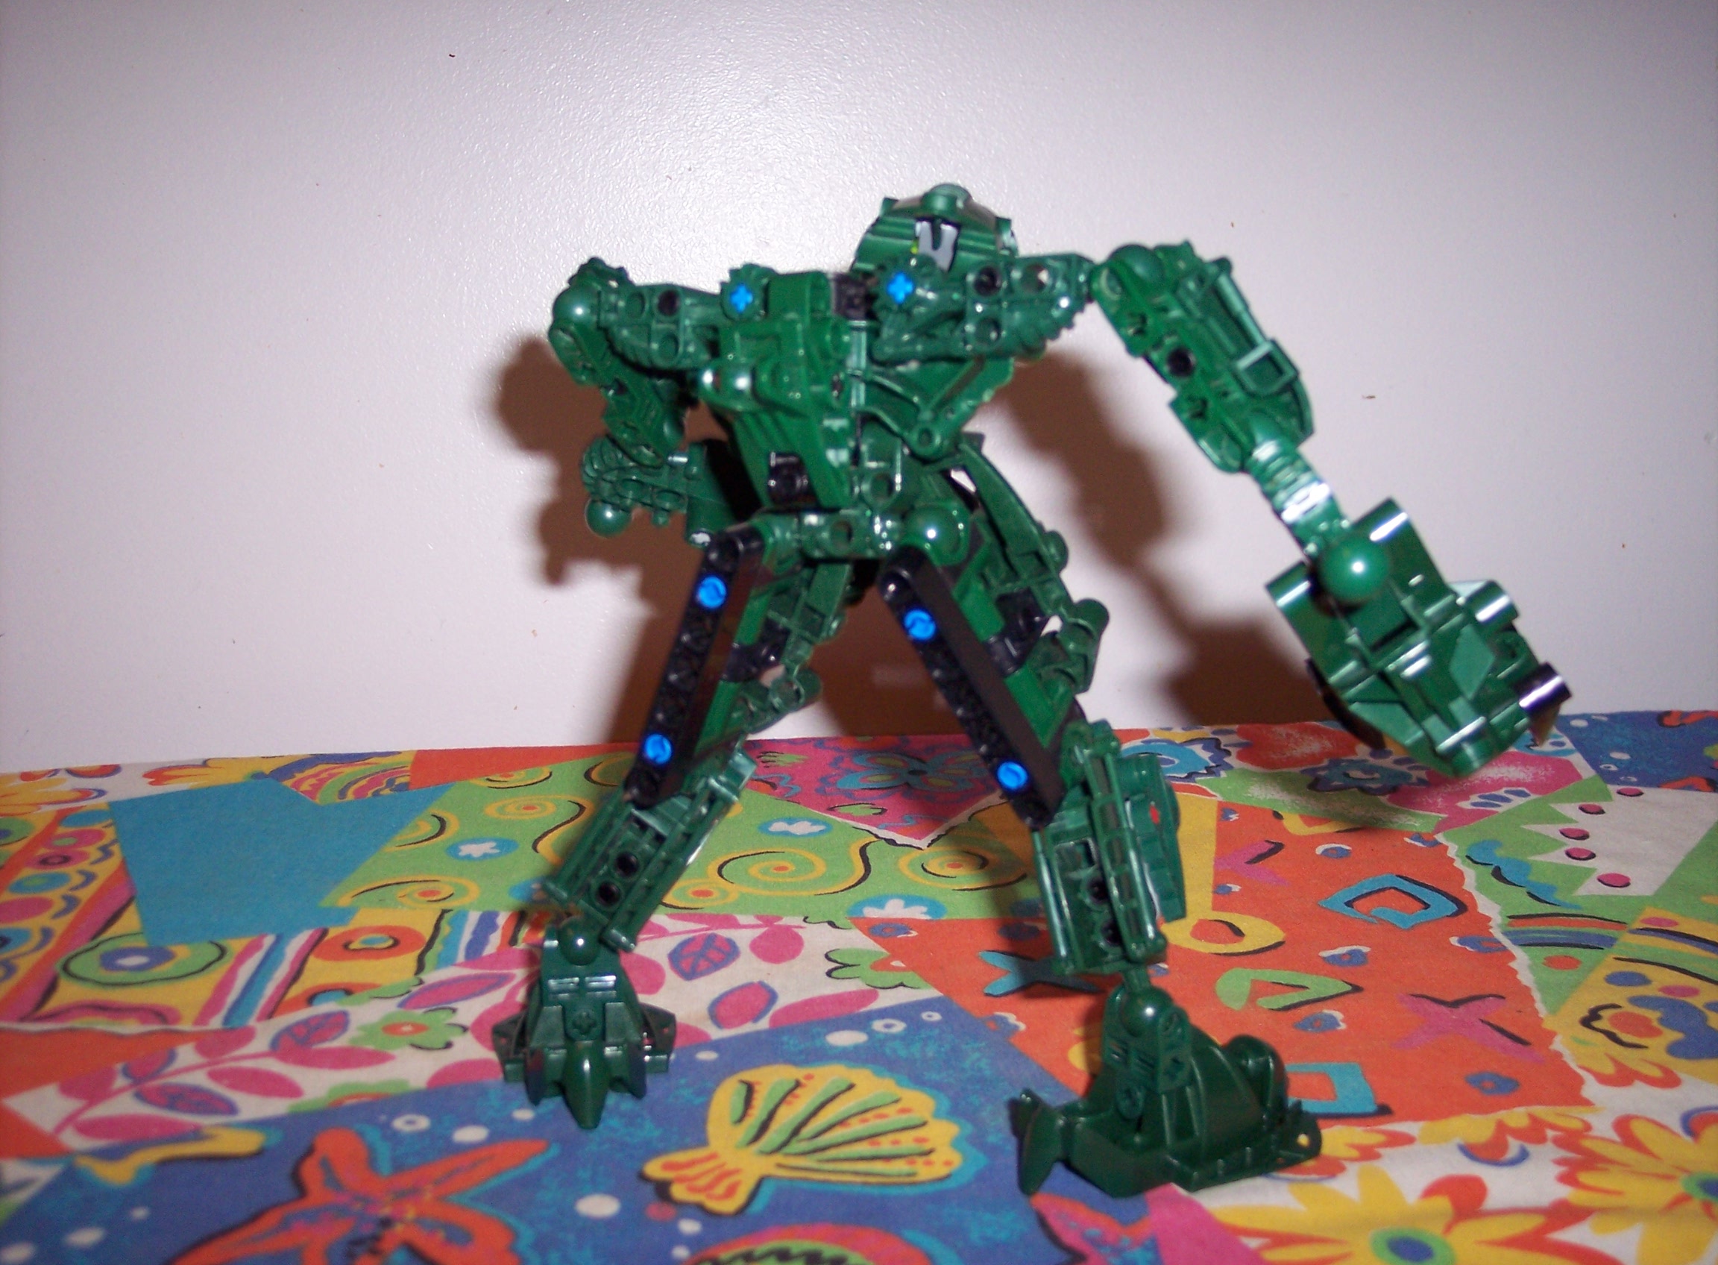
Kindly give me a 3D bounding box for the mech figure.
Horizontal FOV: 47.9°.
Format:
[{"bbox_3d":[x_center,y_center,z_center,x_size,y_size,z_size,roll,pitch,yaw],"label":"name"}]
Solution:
[{"bbox_3d":[0.022,0.009,0.361,0.206,0.181,0.148,4,12,20],"label":"mech figure"}]

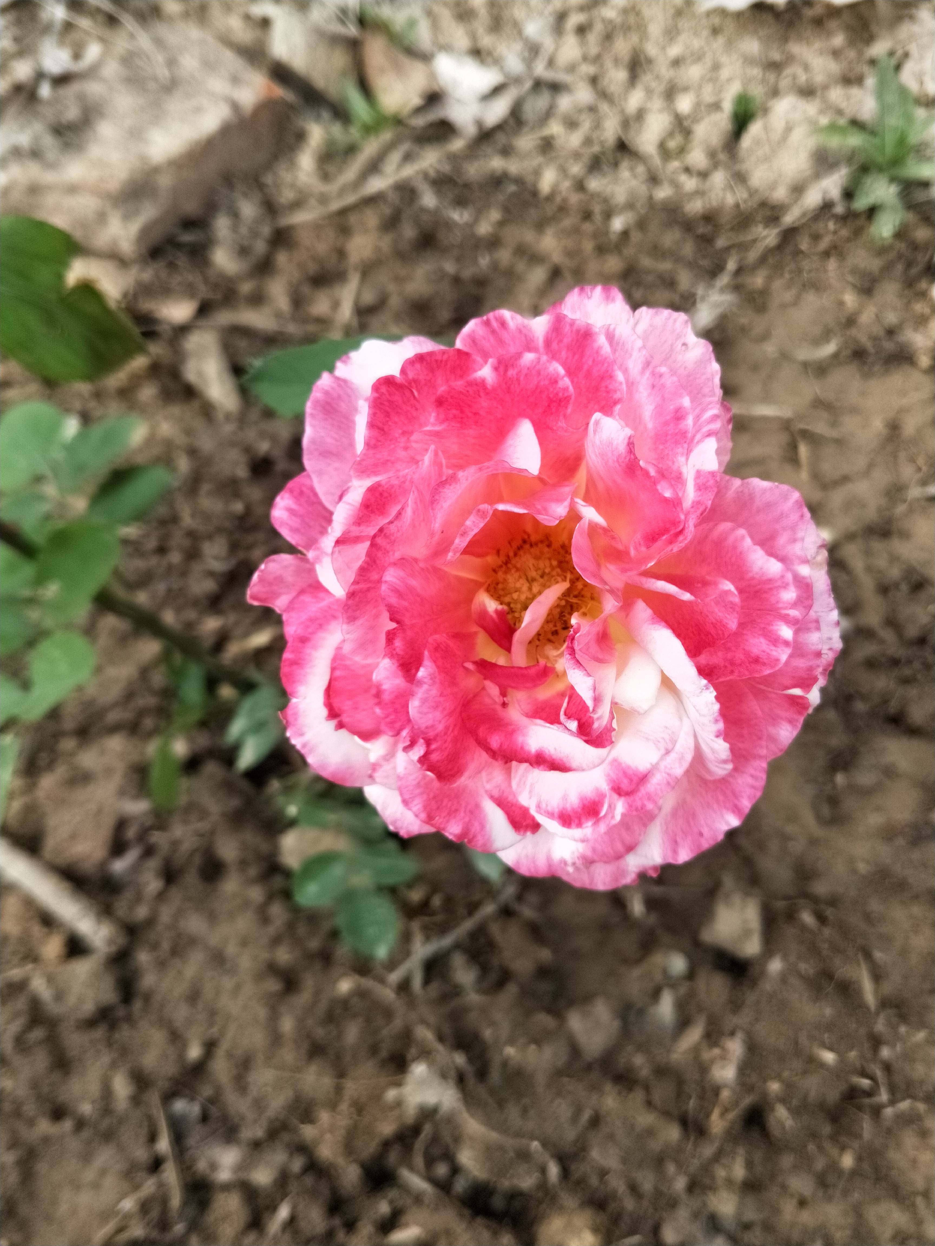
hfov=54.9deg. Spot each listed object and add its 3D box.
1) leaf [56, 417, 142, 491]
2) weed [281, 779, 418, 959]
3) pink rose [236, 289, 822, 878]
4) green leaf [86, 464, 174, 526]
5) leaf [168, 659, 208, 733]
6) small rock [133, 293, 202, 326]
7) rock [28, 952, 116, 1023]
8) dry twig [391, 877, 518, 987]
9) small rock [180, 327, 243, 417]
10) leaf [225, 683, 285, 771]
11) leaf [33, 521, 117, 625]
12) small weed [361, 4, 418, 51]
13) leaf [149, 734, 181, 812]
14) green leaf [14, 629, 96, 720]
[{"bbox_3d":[-0.131,-0.060,0.320,0.032,0.011,0.017,-43,75,-15],"label":"leaf"},{"bbox_3d":[-0.046,0.096,0.350,0.054,0.032,0.066,-3,69,-1],"label":"weed"},{"bbox_3d":[0.016,-0.007,0.187,0.117,0.062,0.117,0,81,3],"label":"pink rose"},{"bbox_3d":[-0.124,-0.047,0.330,0.031,0.011,0.015,-34,73,-12],"label":"green leaf"},{"bbox_3d":[-0.101,0.026,0.325,0.012,0.008,0.025,-15,67,-6],"label":"leaf"},{"bbox_3d":[-0.153,-0.160,0.460,0.032,0.012,0.016,-6,67,-3],"label":"small rock"},{"bbox_3d":[-0.146,0.136,0.335,0.028,0.017,0.022,-6,67,-3],"label":"rock"},{"bbox_3d":[-0.006,0.128,0.372,0.068,0.010,0.008,-38,74,-13],"label":"dry twig"},{"bbox_3d":[-0.126,-0.124,0.445,0.020,0.014,0.045,-30,70,-12],"label":"small rock"},{"bbox_3d":[-0.082,0.040,0.345,0.019,0.012,0.031,18,70,7],"label":"leaf"},{"bbox_3d":[-0.124,-0.016,0.285,0.022,0.010,0.032,30,70,12],"label":"leaf"},{"bbox_3d":[-0.048,-0.364,0.550,0.034,0.022,0.026,-2,69,-1],"label":"small weed"},{"bbox_3d":[-0.116,0.058,0.345,0.012,0.012,0.029,-6,69,-2],"label":"leaf"},{"bbox_3d":[-0.135,0.017,0.295,0.030,0.009,0.020,-42,73,-16],"label":"green leaf"}]

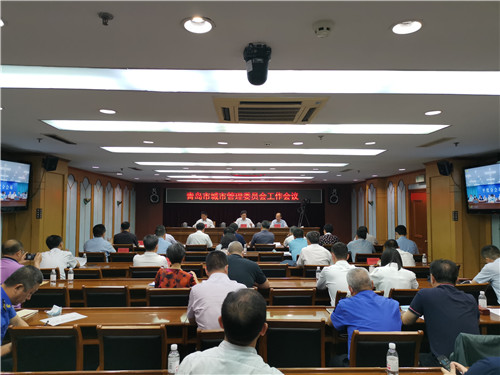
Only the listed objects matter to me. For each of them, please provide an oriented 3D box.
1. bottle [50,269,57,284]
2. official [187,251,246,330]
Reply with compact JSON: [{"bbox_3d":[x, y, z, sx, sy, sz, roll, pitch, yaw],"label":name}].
[{"bbox_3d":[-2.328,1.042,4.624,0.063,0.165,0.063,0,-3,-2],"label":"bottle"},{"bbox_3d":[-0.252,1.147,2.998,0.500,1.330,0.750,0,-3,1],"label":"official"}]

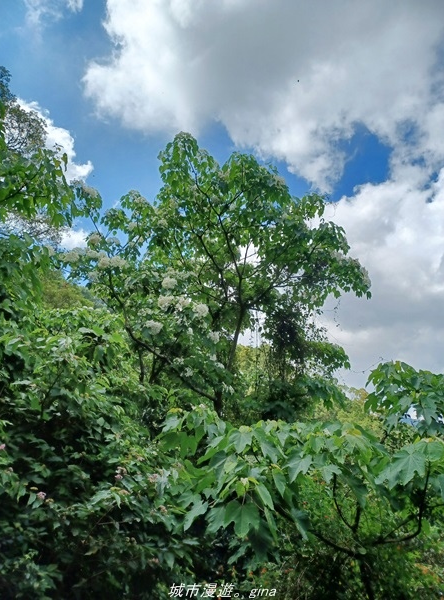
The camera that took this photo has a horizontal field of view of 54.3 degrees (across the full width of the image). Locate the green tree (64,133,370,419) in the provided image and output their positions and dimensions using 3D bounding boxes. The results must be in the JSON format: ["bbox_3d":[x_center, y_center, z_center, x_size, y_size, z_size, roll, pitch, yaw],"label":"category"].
[{"bbox_3d":[-0.100,-0.450,7.800,5.400,5.500,4.500,0,-13,0],"label":"green tree"}]

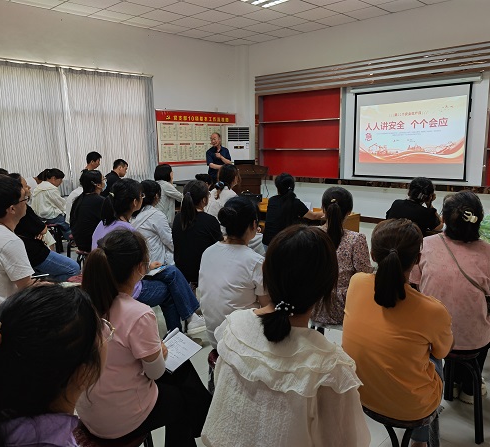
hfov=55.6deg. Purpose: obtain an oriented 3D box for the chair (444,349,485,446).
[{"bbox_3d":[1.026,0.803,2.402,0.370,0.450,0.370,9,13,44],"label":"chair"}]

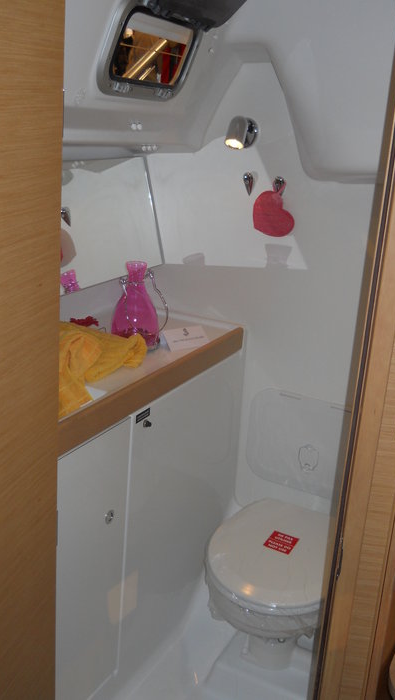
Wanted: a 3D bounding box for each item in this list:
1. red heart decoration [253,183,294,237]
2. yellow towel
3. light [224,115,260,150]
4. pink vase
[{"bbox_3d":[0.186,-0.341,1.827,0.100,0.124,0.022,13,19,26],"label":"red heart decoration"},{"bbox_3d":[-0.257,0.010,1.511,0.240,0.085,0.420,13,19,26],"label":"yellow towel"},{"bbox_3d":[0.107,-0.522,1.803,0.070,0.078,0.075,13,19,26],"label":"light"},{"bbox_3d":[-0.135,-0.107,1.734,0.108,0.192,0.108,4,17,-1],"label":"pink vase"}]

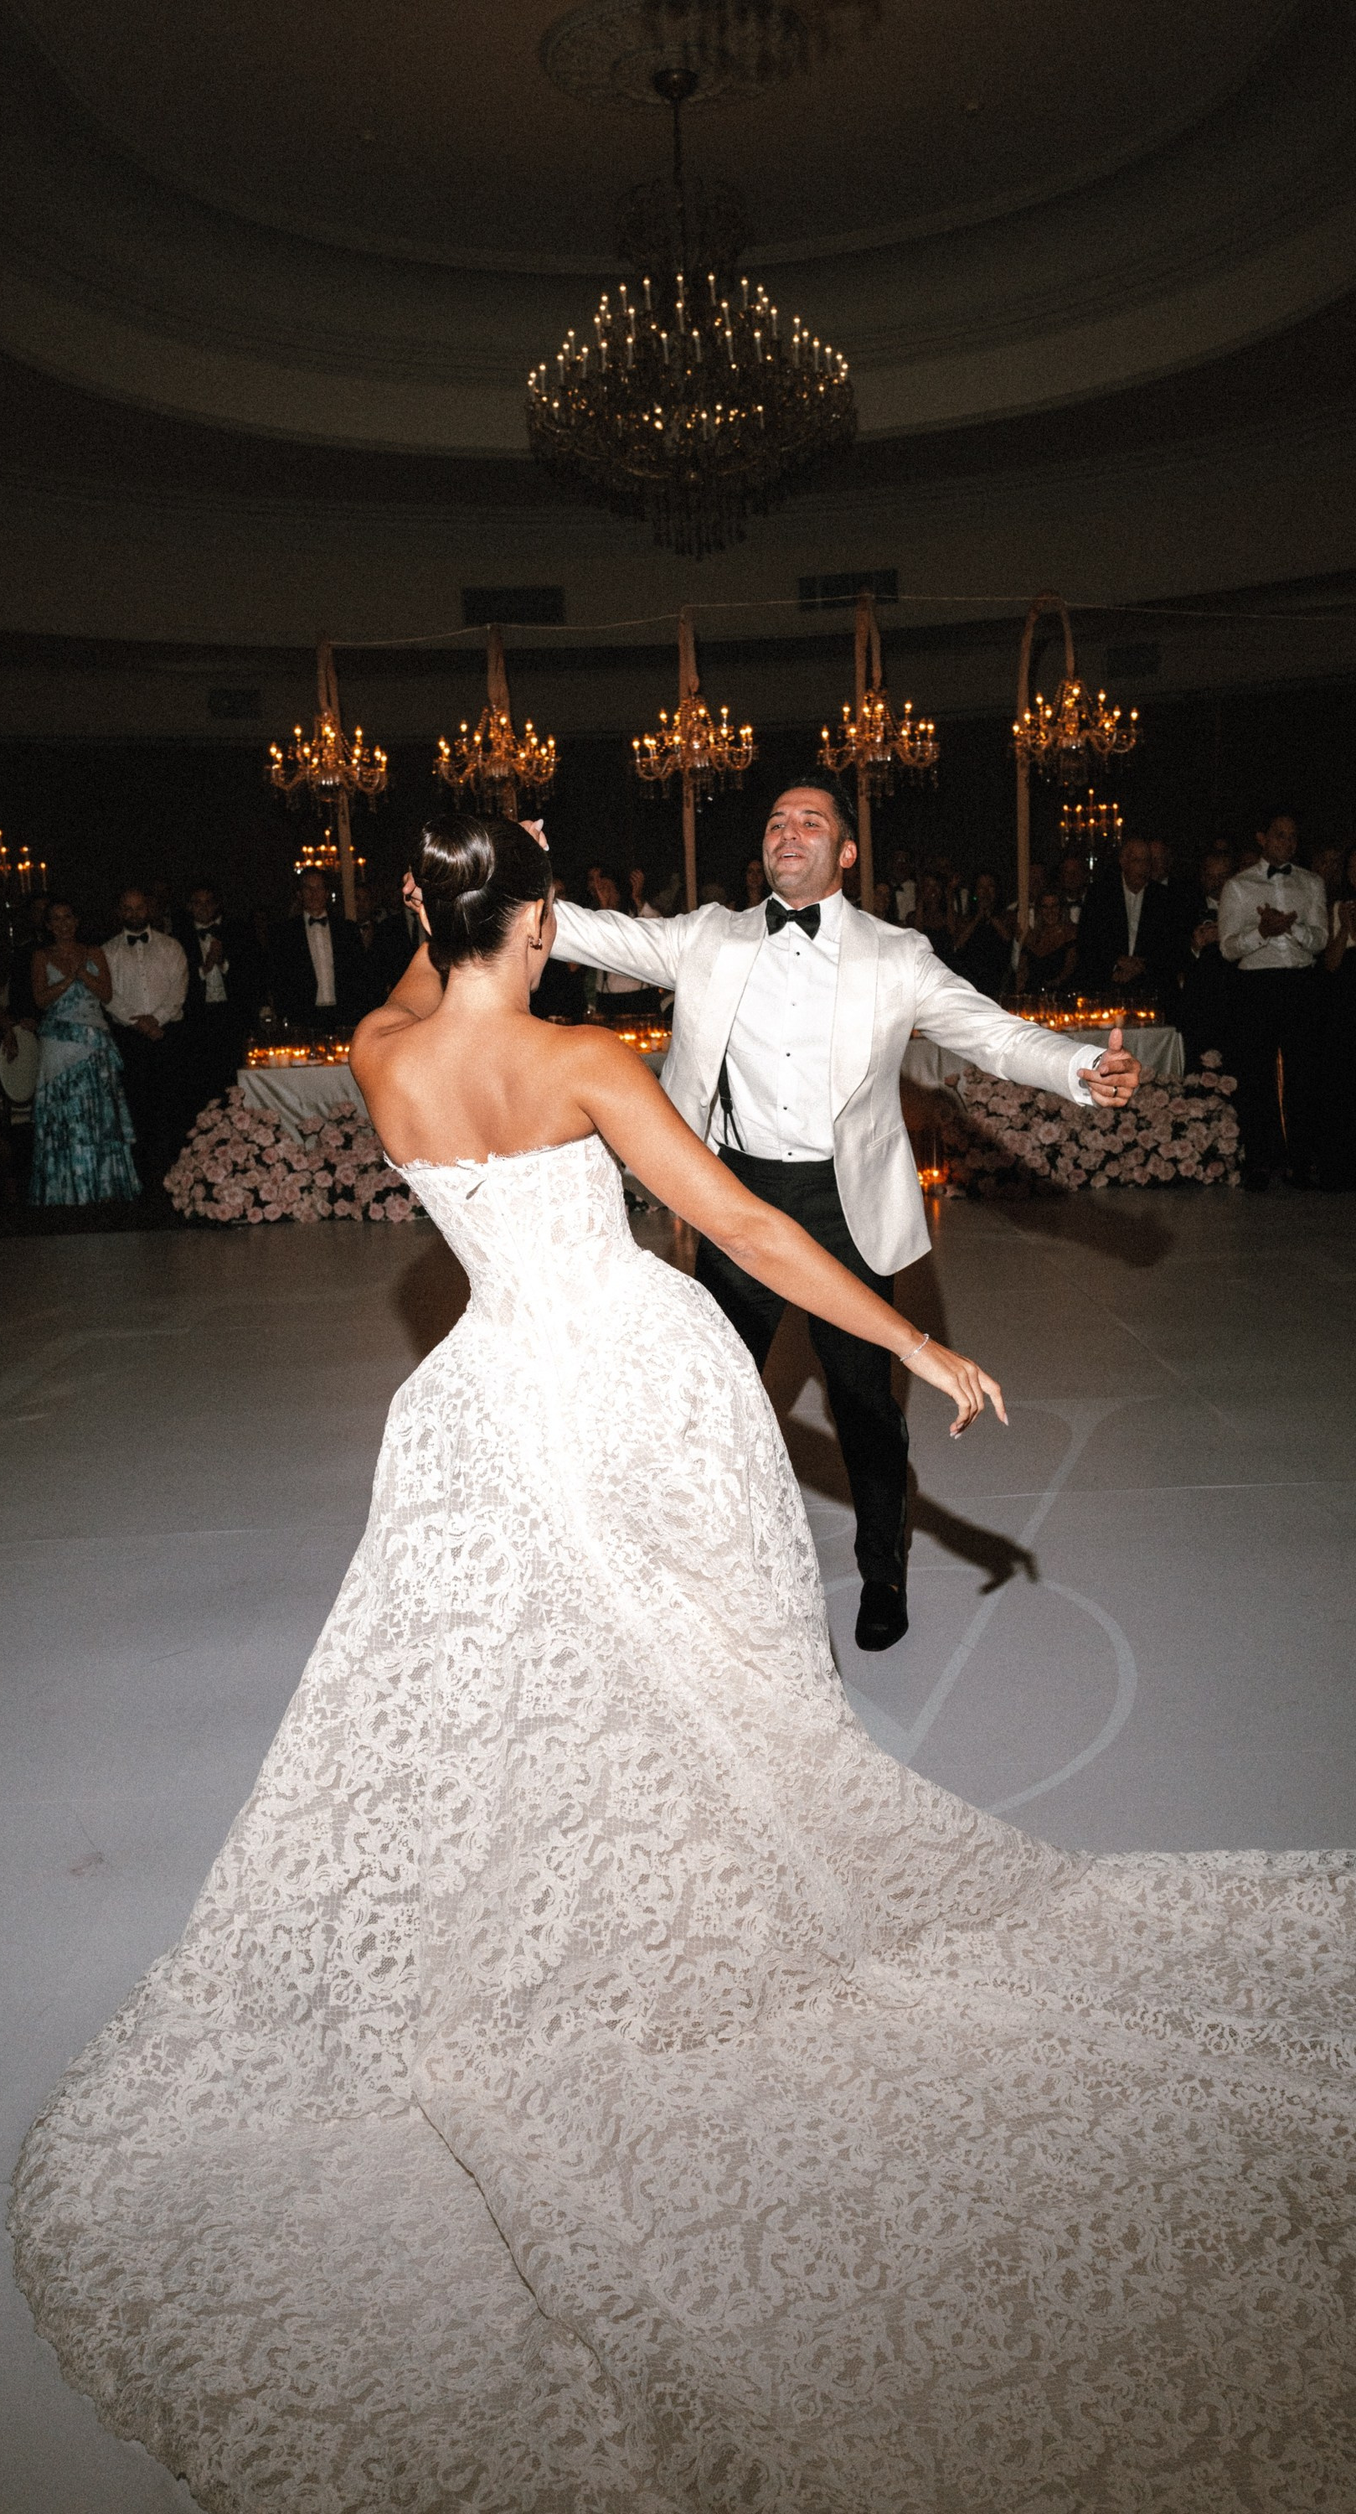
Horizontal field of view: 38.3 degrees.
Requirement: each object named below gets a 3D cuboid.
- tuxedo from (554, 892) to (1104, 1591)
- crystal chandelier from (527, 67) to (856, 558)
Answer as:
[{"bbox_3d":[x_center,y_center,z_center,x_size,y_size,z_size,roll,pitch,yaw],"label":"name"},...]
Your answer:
[{"bbox_3d":[0.275,-0.006,3.810,1.024,1.393,0.620,0,10,14],"label":"tuxedo"},{"bbox_3d":[0.067,-4.955,10.294,1.750,2.395,1.750,-3,10,0],"label":"crystal chandelier"}]

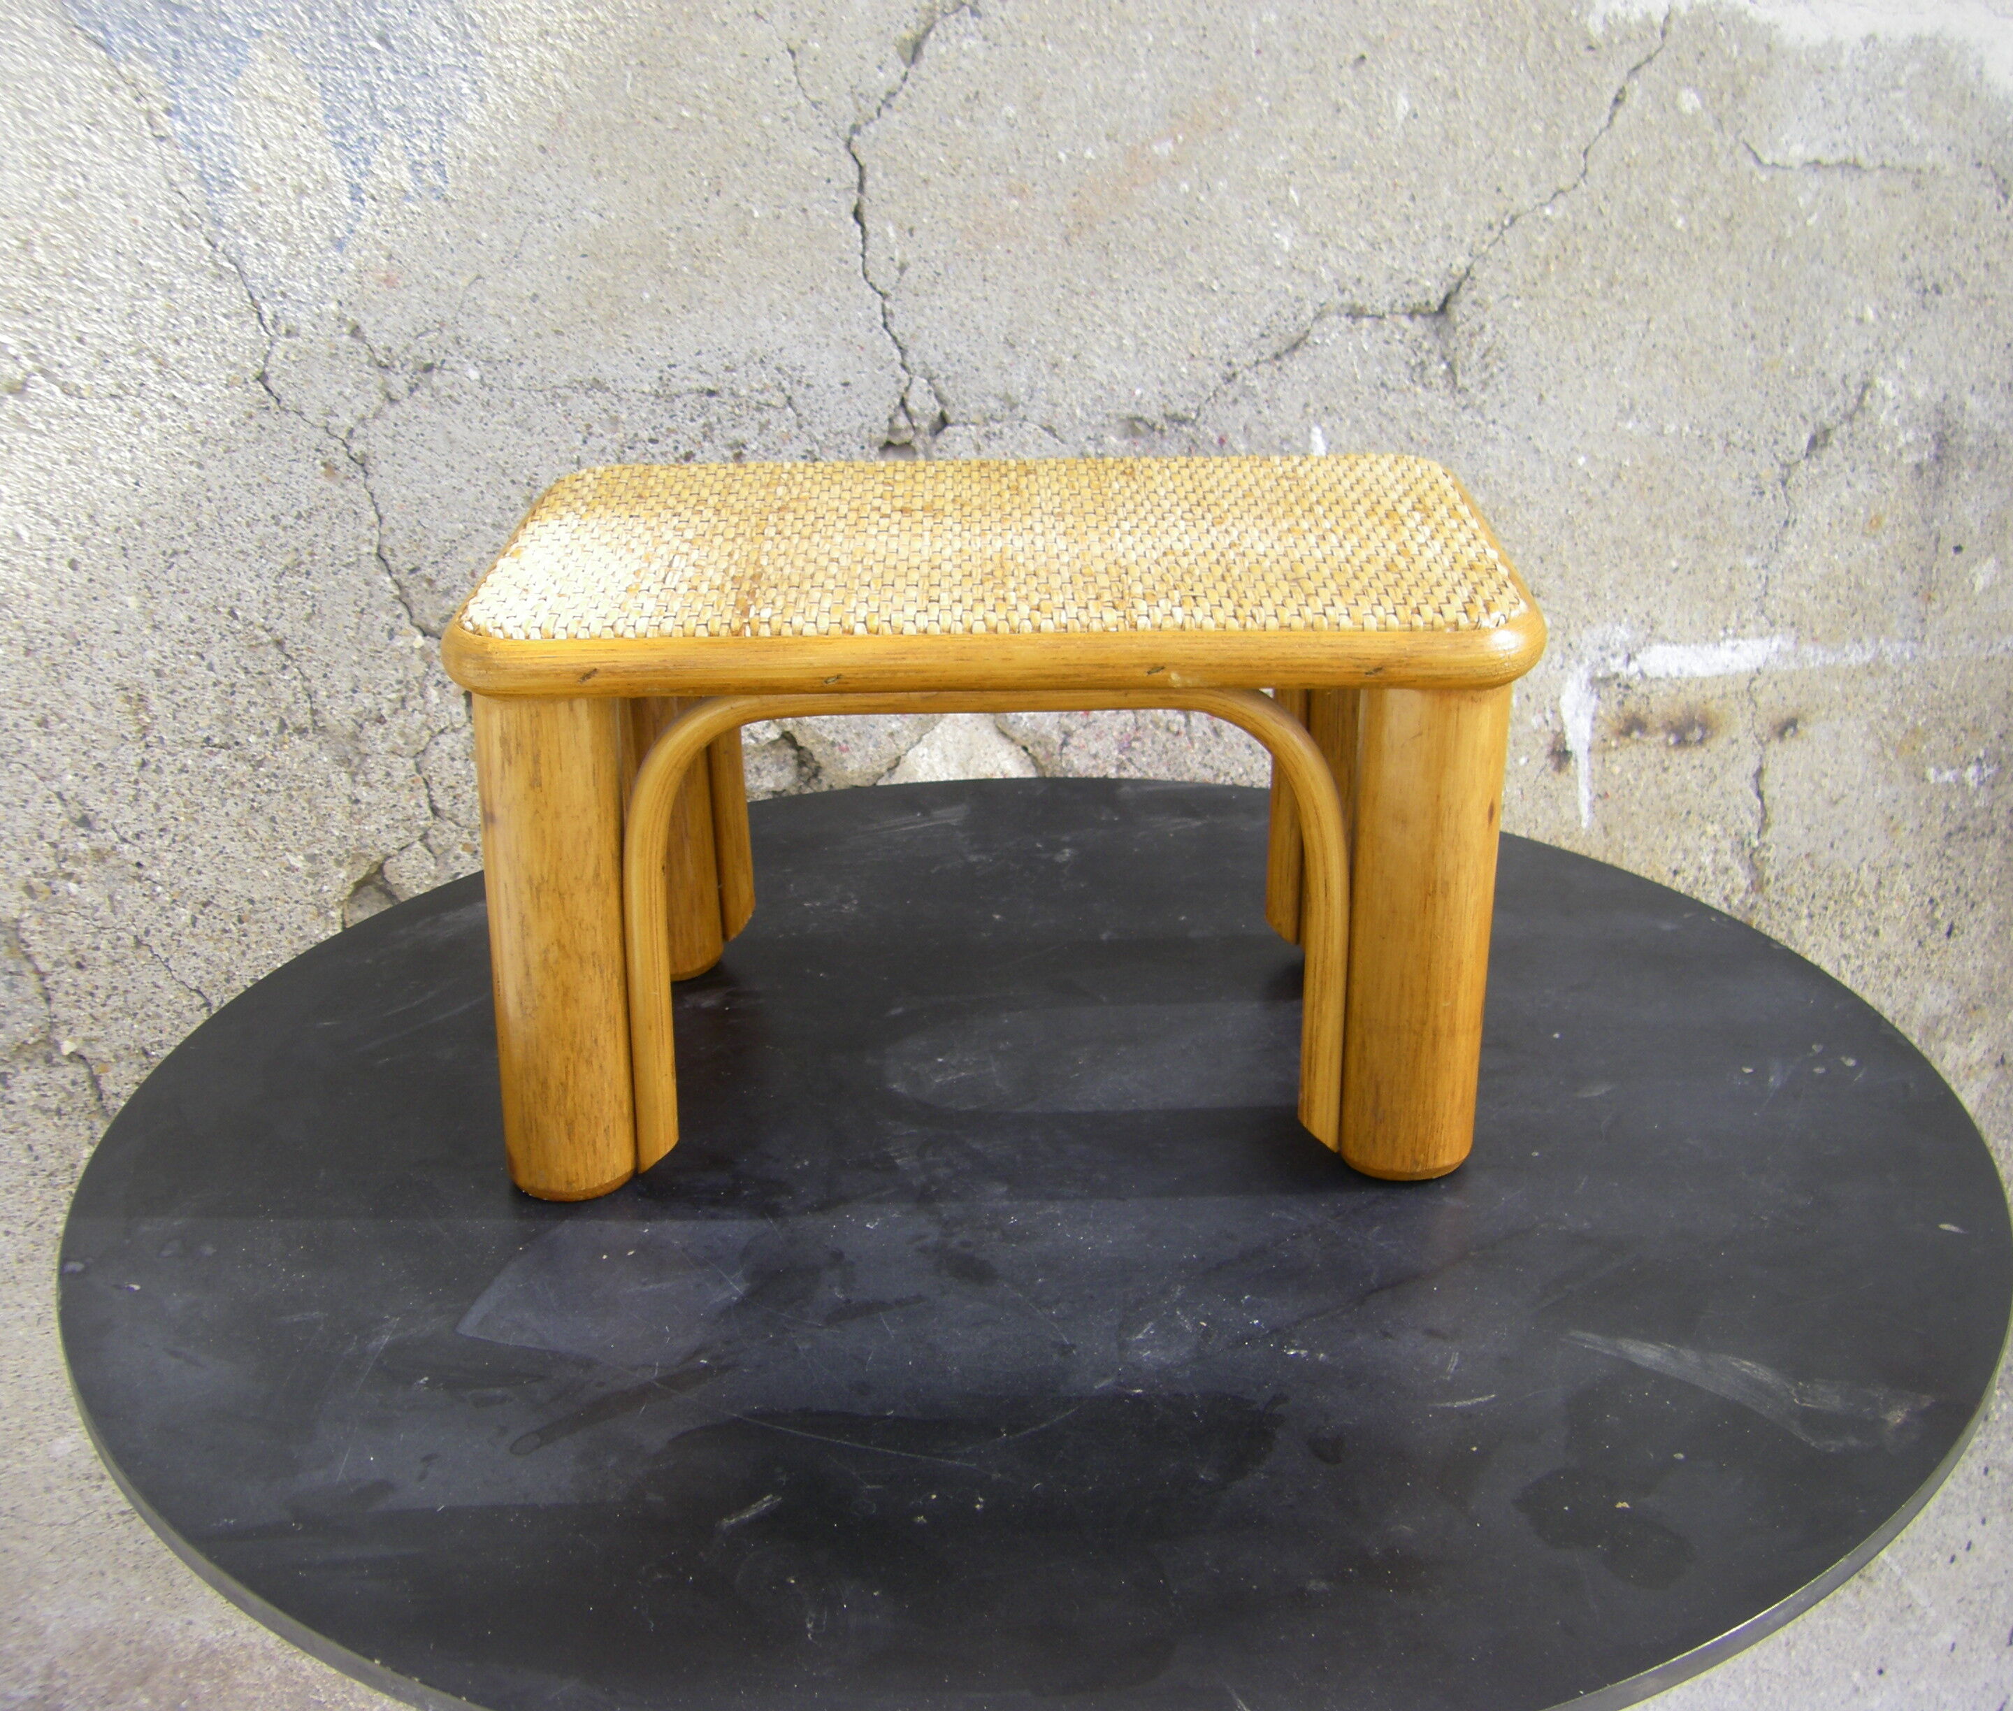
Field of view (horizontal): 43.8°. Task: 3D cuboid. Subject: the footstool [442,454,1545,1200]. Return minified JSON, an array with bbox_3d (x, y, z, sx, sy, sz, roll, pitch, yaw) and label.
[{"bbox_3d":[-0.003,-0.021,1.008,0.390,0.221,0.260,0,23,2],"label":"footstool"}]

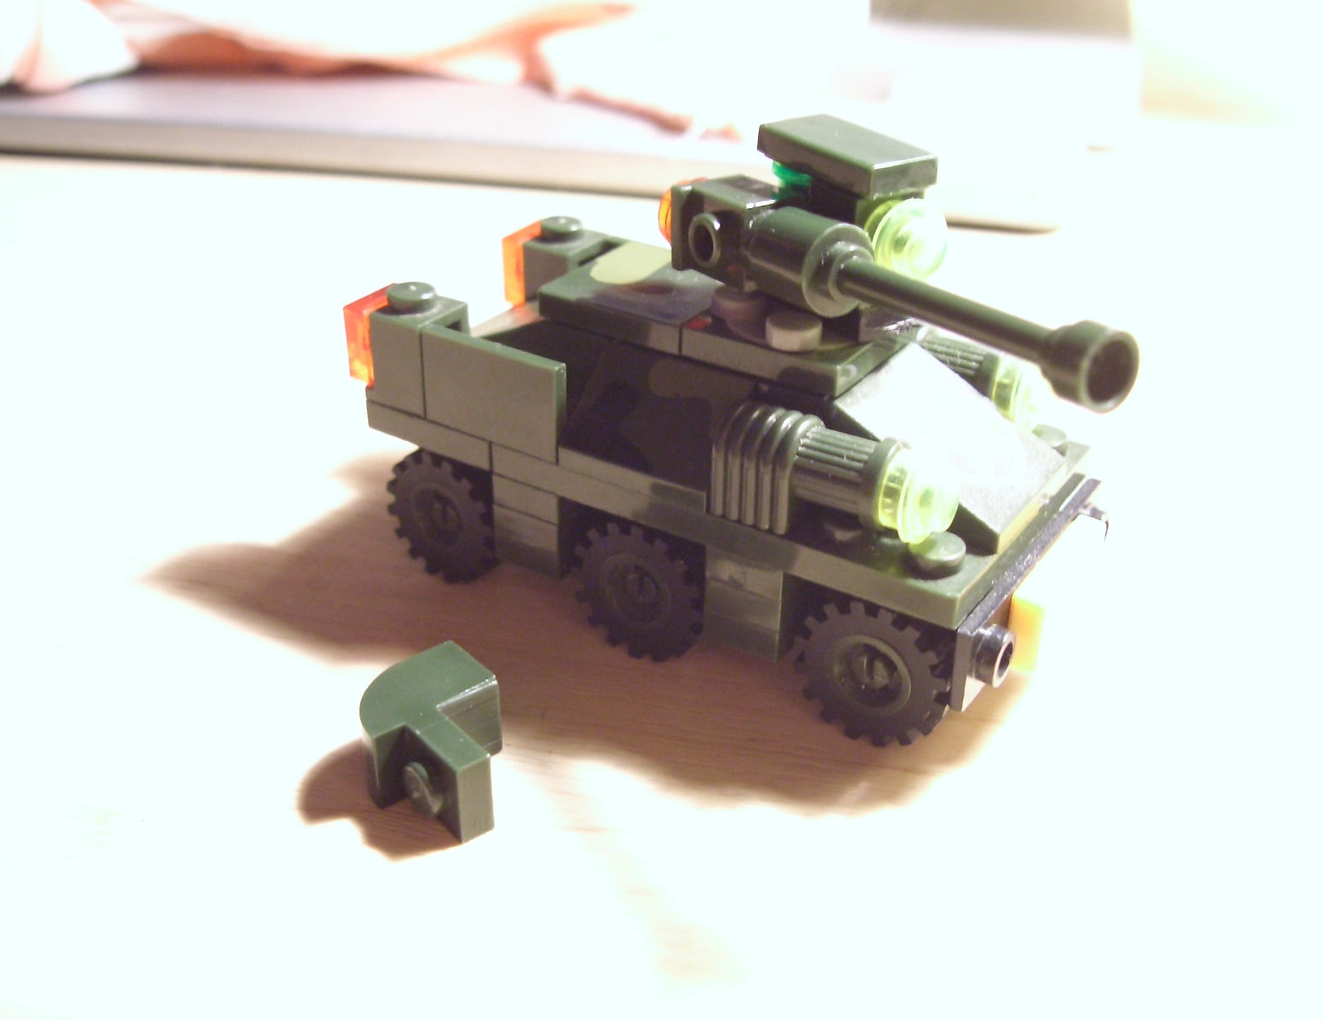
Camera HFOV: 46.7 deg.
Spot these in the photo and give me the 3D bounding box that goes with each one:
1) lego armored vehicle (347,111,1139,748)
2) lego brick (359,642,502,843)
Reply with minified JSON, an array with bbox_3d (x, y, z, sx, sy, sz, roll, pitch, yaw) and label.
[{"bbox_3d":[0.008,-0.010,0.144,0.076,0.049,0.037,19,34,28],"label":"lego armored vehicle"},{"bbox_3d":[-0.019,0.020,0.131,0.013,0.008,0.016,-21,37,-34],"label":"lego brick"}]

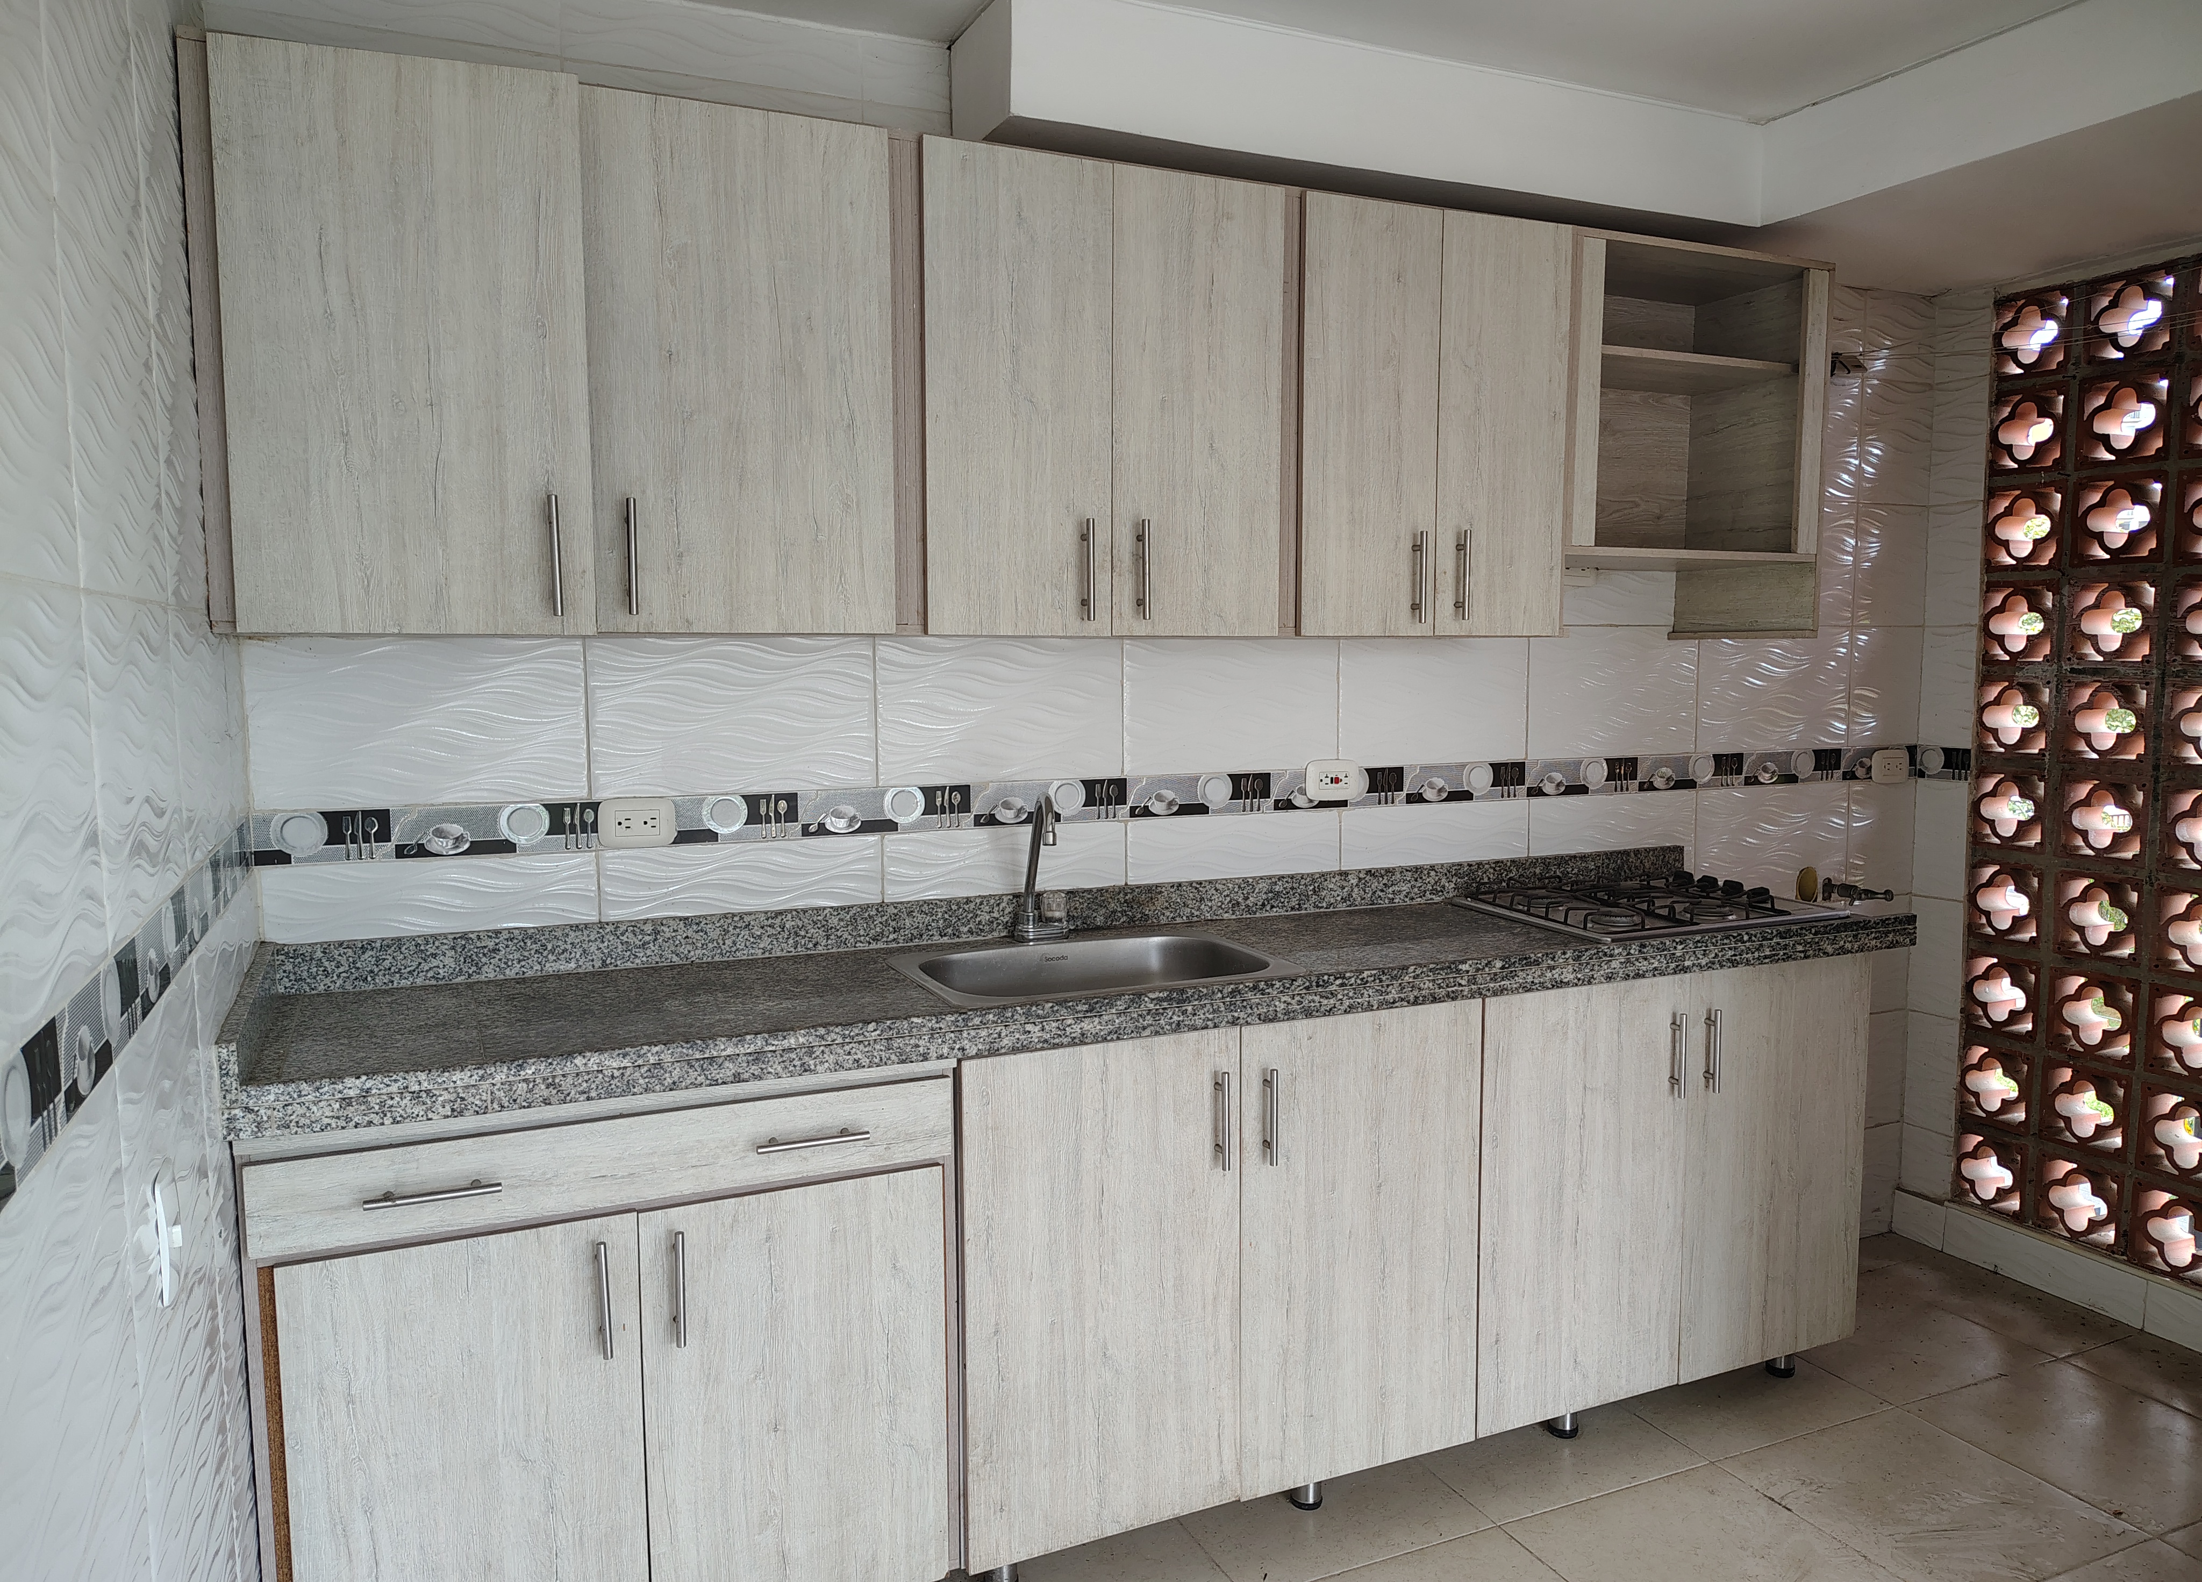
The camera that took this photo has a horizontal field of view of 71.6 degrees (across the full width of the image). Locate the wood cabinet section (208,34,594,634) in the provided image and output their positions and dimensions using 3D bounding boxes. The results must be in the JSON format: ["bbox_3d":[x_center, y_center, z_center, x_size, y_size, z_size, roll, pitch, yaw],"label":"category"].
[{"bbox_3d":[-0.911,-0.549,2.024,0.405,0.682,0.366,-3,6,-24],"label":"wood cabinet section"}]

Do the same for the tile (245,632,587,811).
[{"bbox_3d":[-0.990,-0.113,2.236,0.454,0.273,0.010,-3,6,-24],"label":"tile"}]

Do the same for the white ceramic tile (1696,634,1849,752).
[{"bbox_3d":[1.474,-0.222,3.331,0.459,0.273,0.010,-3,6,-24],"label":"white ceramic tile"}]

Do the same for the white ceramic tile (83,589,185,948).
[{"bbox_3d":[-0.833,-0.028,1.323,0.010,0.273,0.451,-3,6,-24],"label":"white ceramic tile"}]

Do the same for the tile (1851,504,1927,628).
[{"bbox_3d":[1.786,-0.508,3.455,0.231,0.267,0.010,-3,6,-24],"label":"tile"}]

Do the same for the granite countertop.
[{"bbox_3d":[0.147,0.253,2.480,2.698,0.124,0.539,-3,6,-24],"label":"granite countertop"}]

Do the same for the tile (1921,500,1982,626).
[{"bbox_3d":[1.924,-0.506,3.441,0.010,0.267,0.130,-3,6,-24],"label":"tile"}]

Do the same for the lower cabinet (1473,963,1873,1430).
[{"bbox_3d":[0.922,0.674,2.894,0.880,0.797,0.489,-3,6,-24],"label":"lower cabinet"}]

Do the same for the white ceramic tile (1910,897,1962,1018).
[{"bbox_3d":[1.921,0.382,3.508,0.010,0.270,0.138,-3,6,-24],"label":"white ceramic tile"}]

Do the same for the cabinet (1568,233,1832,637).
[{"bbox_3d":[0.997,-0.630,2.879,0.624,0.681,0.359,-3,6,-24],"label":"cabinet"}]

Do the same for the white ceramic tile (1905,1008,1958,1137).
[{"bbox_3d":[1.922,0.651,3.533,0.010,0.271,0.138,-3,6,-24],"label":"white ceramic tile"}]

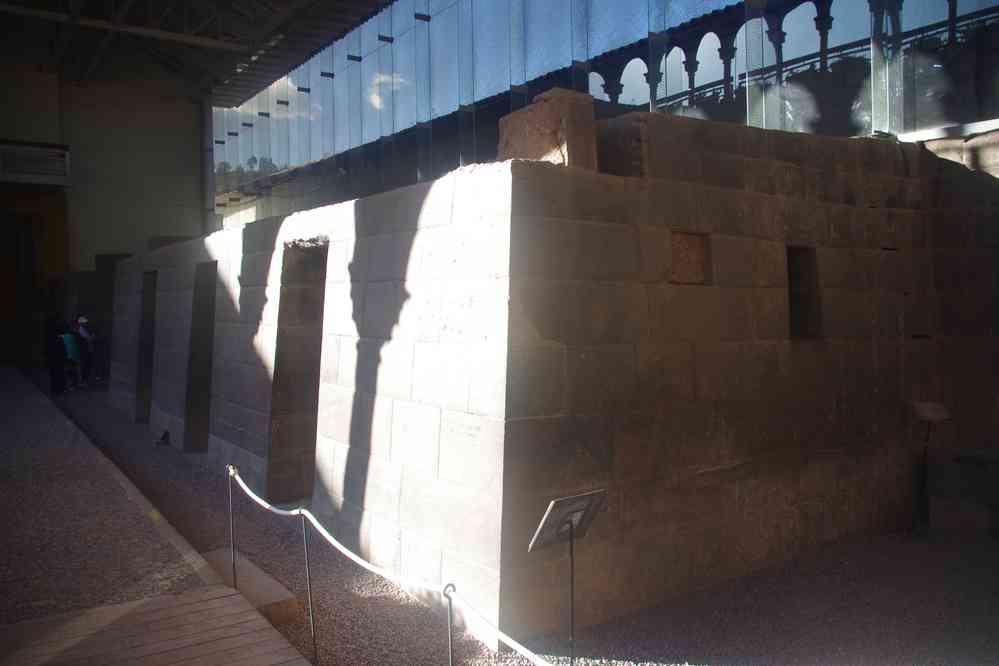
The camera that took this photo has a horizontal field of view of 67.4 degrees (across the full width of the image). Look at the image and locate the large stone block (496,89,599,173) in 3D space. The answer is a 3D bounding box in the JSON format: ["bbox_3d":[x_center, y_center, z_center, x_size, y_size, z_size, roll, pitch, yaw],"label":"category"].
[{"bbox_3d":[0.268,-1.122,4.377,0.214,0.441,0.630,-2,3,-36],"label":"large stone block"}]

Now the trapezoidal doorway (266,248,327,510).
[{"bbox_3d":[-1.462,0.377,6.221,0.500,2.234,0.997,-2,3,-36],"label":"trapezoidal doorway"}]

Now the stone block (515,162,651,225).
[{"bbox_3d":[0.316,-0.765,4.354,1.024,0.288,0.534,-2,3,-36],"label":"stone block"}]

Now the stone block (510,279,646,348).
[{"bbox_3d":[0.312,-0.108,4.323,1.011,0.377,0.500,-2,3,-36],"label":"stone block"}]

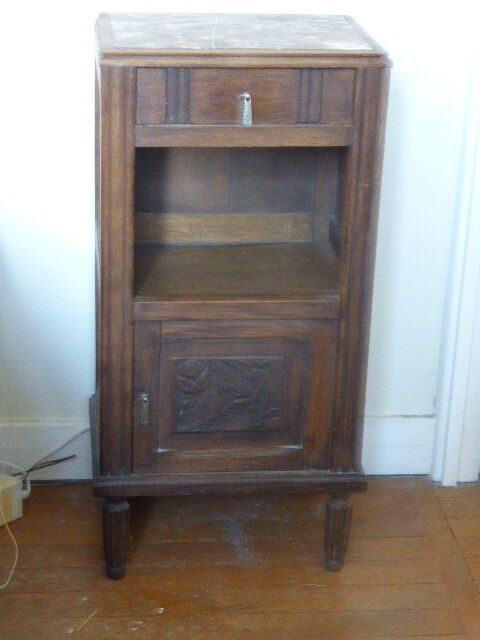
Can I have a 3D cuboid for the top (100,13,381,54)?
[{"bbox_3d":[-0.005,-0.408,2.293,0.392,0.020,0.282,0,22,-6],"label":"top"}]

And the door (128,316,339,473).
[{"bbox_3d":[-0.009,0.111,2.362,0.304,0.250,0.022,0,22,-6],"label":"door"}]

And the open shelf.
[{"bbox_3d":[-0.016,-0.066,2.419,0.312,0.020,0.260,0,22,-6],"label":"open shelf"}]

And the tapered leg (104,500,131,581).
[{"bbox_3d":[-0.192,0.341,2.445,0.042,0.143,0.042,0,22,-6],"label":"tapered leg"}]

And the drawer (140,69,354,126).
[{"bbox_3d":[-0.004,-0.354,2.292,0.304,0.080,0.240,0,22,-6],"label":"drawer"}]

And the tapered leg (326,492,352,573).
[{"bbox_3d":[0.155,0.338,2.483,0.042,0.143,0.042,0,22,-6],"label":"tapered leg"}]

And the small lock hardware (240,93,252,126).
[{"bbox_3d":[0.010,-0.292,2.178,0.017,0.049,0.020,0,22,-6],"label":"small lock hardware"}]

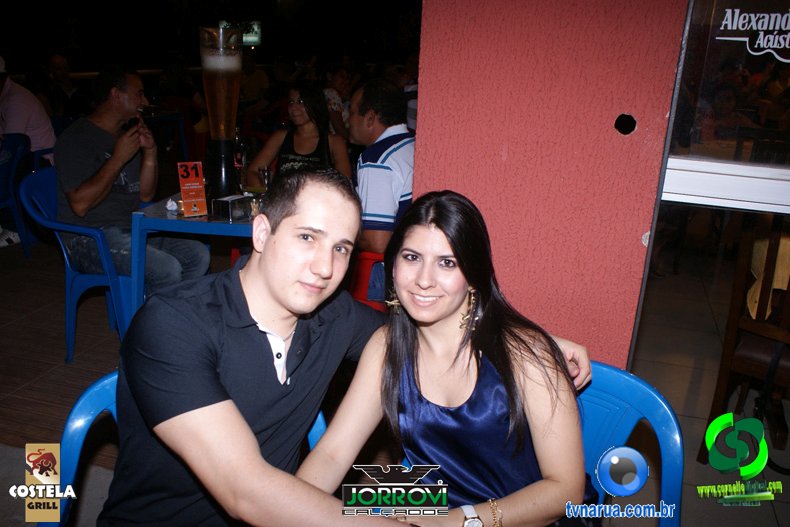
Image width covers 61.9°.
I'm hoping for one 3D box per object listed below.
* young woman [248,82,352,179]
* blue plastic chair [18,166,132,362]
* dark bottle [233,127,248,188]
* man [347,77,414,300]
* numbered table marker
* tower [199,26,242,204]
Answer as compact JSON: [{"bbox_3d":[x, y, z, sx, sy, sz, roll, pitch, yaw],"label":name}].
[{"bbox_3d":[-0.535,-0.325,3.520,0.500,1.200,0.800,7,19,12],"label":"young woman"},{"bbox_3d":[-1.302,0.007,3.016,0.530,0.820,0.540,6,19,10],"label":"blue plastic chair"},{"bbox_3d":[-0.747,-0.503,3.184,0.074,0.290,0.074,3,18,0],"label":"dark bottle"},{"bbox_3d":[-0.197,-0.066,2.625,0.800,1.300,0.520,14,21,30],"label":"man"},{"bbox_3d":[-0.827,-0.305,2.698,0.102,0.215,0.060,-9,22,-31],"label":"numbered table marker"},{"bbox_3d":[-0.753,-0.641,2.877,0.180,0.745,0.180,3,18,0],"label":"tower"}]

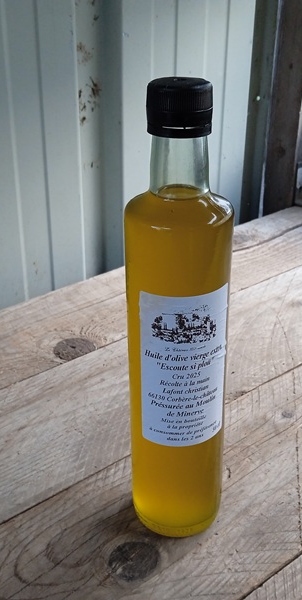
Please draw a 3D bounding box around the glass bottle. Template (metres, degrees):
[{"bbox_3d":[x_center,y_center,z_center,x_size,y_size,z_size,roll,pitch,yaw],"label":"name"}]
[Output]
[{"bbox_3d":[0.016,0.015,0.374,0.059,0.271,0.059,-5,26,-9],"label":"glass bottle"}]

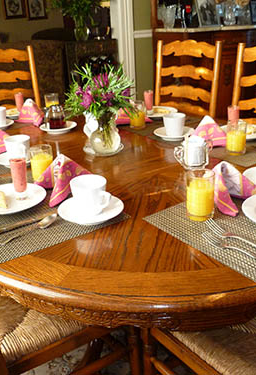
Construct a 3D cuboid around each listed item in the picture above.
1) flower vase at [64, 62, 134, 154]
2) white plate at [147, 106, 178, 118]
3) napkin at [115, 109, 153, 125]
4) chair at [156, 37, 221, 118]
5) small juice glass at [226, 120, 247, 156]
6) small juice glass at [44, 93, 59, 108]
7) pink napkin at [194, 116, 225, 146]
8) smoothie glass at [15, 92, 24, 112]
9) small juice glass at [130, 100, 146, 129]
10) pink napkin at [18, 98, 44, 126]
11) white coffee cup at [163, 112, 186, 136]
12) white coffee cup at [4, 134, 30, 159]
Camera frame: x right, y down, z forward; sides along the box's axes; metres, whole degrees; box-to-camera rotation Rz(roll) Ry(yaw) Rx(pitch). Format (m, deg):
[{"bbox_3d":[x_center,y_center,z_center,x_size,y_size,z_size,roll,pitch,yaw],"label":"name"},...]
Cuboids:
[{"bbox_3d":[-0.096,-0.266,1.384,0.245,0.295,0.240,-4,25,-3],"label":"flower vase"},{"bbox_3d":[0.126,-0.338,1.852,0.198,0.022,0.198,-1,25,4],"label":"white plate"},{"bbox_3d":[0.008,-0.340,1.771,0.120,0.102,0.155,-19,29,-31],"label":"napkin"},{"bbox_3d":[0.213,-0.216,2.208,0.490,1.055,0.500,14,29,33],"label":"chair"},{"bbox_3d":[0.361,-0.164,1.345,0.067,0.106,0.067,4,25,15],"label":"small juice glass"},{"bbox_3d":[-0.351,-0.386,1.904,0.067,0.105,0.067,-7,25,-9],"label":"small juice glass"},{"bbox_3d":[0.306,-0.223,1.512,0.190,0.108,0.150,-2,24,3],"label":"pink napkin"},{"bbox_3d":[-0.504,-0.390,1.906,0.042,0.105,0.042,-9,25,-13],"label":"smoothie glass"},{"bbox_3d":[0.045,-0.318,1.759,0.067,0.104,0.067,-3,24,0],"label":"small juice glass"},{"bbox_3d":[-0.445,-0.359,1.856,0.150,0.105,0.115,-21,30,-34],"label":"pink napkin"},{"bbox_3d":[0.177,-0.247,1.591,0.090,0.074,0.115,-18,28,-30],"label":"white coffee cup"},{"bbox_3d":[-0.369,-0.128,1.361,0.087,0.078,0.112,-16,28,-27],"label":"white coffee cup"}]

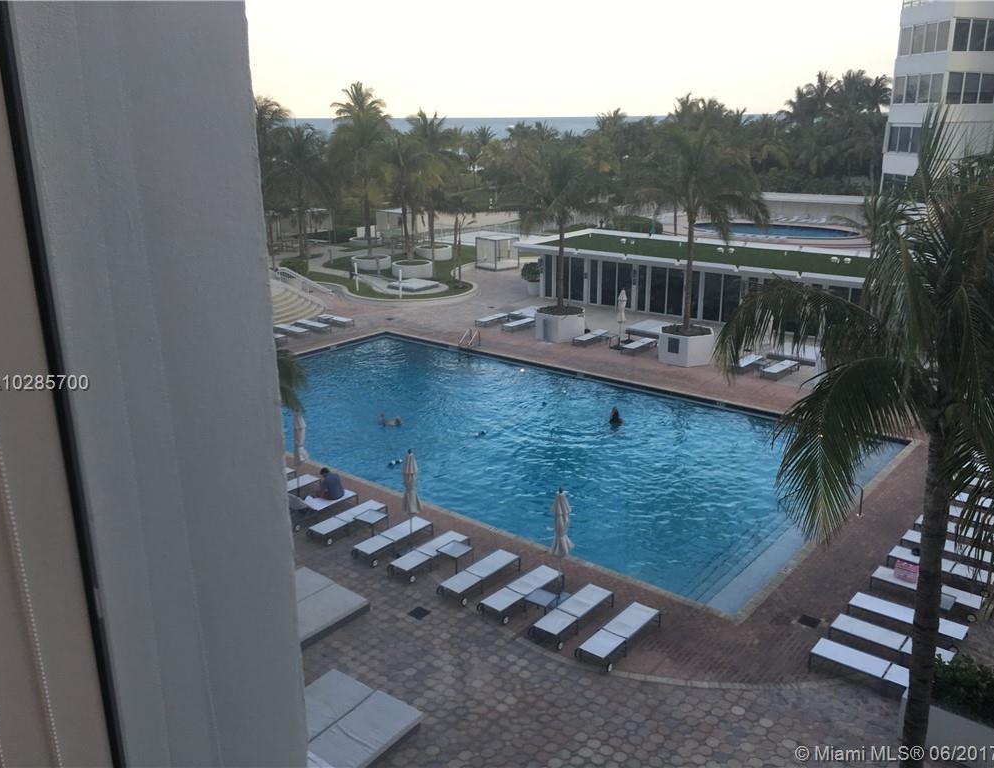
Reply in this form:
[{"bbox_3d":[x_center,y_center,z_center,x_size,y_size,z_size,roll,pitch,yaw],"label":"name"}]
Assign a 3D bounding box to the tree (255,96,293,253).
[{"bbox_3d":[-15.888,-14.470,59.915,3.600,10.639,3.600,0,17,0],"label":"tree"}]

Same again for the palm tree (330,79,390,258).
[{"bbox_3d":[-8.680,-13.642,55.365,4.100,10.976,4.100,0,17,0],"label":"palm tree"}]

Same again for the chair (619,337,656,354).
[{"bbox_3d":[6.214,-1.611,37.085,0.610,0.370,2.060,14,22,38],"label":"chair"}]

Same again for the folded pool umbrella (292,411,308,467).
[{"bbox_3d":[-5.218,1.885,22.514,0.480,2.550,0.480,14,22,38],"label":"folded pool umbrella"}]

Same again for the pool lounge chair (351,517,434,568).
[{"bbox_3d":[-2.403,3.706,20.130,0.610,0.360,2.040,12,21,36],"label":"pool lounge chair"}]

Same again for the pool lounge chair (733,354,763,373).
[{"bbox_3d":[10.029,-0.762,34.421,0.620,0.345,2.000,14,22,38],"label":"pool lounge chair"}]

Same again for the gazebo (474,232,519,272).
[{"bbox_3d":[0.062,-8.772,57.258,2.100,2.100,2.100,-14,22,-37],"label":"gazebo"}]

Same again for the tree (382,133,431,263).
[{"bbox_3d":[-5.577,-11.531,52.867,3.400,7.610,3.400,0,17,0],"label":"tree"}]

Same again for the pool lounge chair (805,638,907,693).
[{"bbox_3d":[6.748,5.215,15.413,2.050,0.370,0.590,13,22,38],"label":"pool lounge chair"}]

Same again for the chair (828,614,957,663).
[{"bbox_3d":[7.415,4.932,16.114,2.060,0.370,0.610,13,22,38],"label":"chair"}]

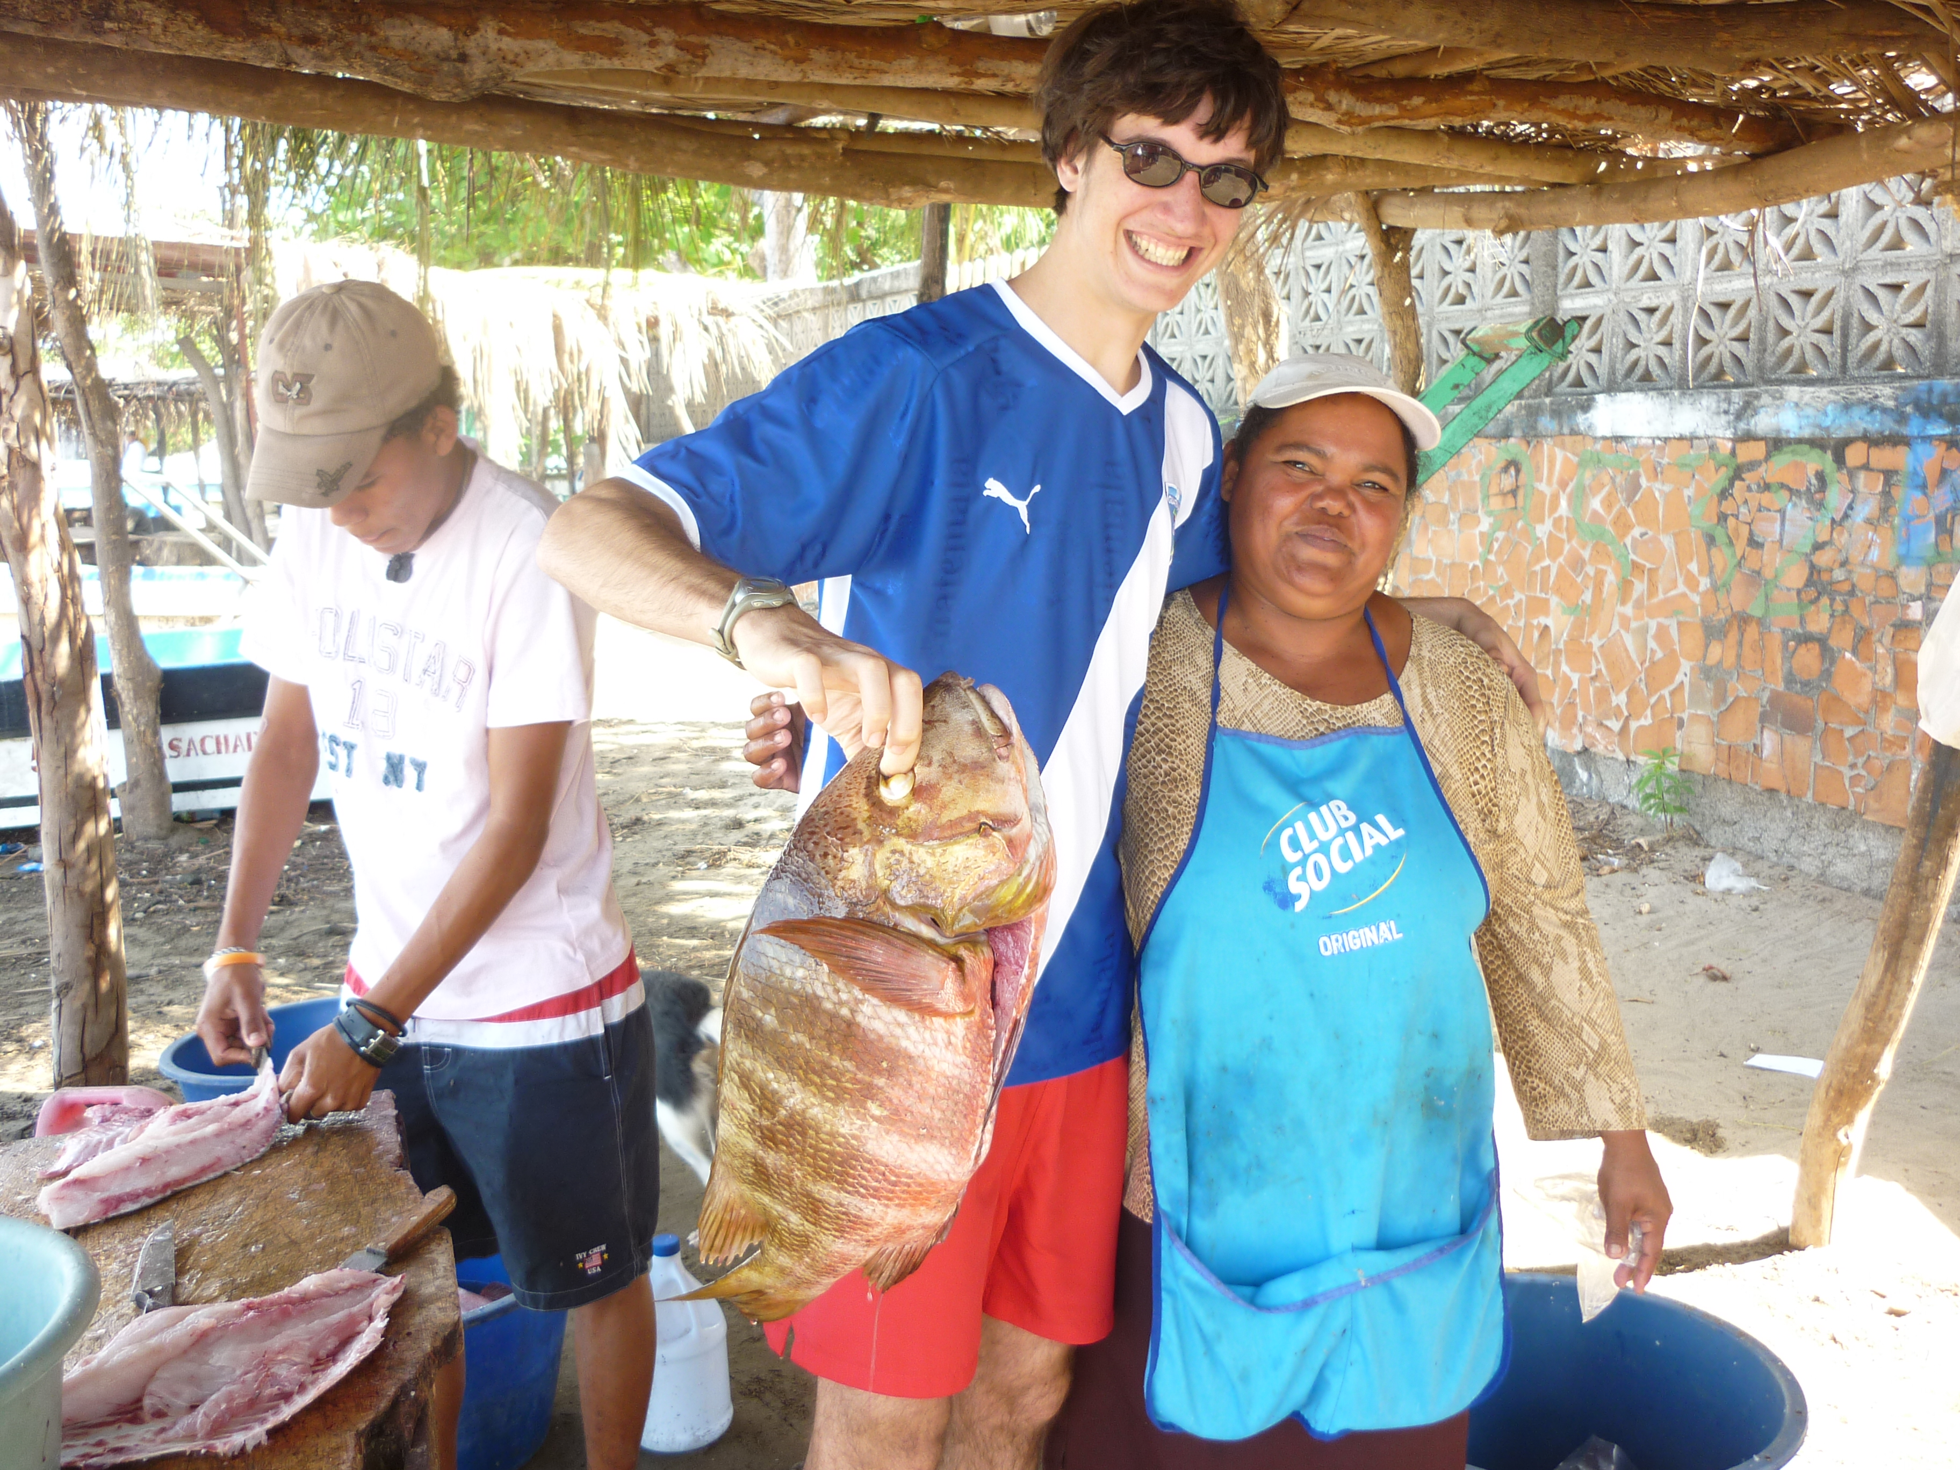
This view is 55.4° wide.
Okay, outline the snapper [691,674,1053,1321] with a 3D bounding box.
[{"bbox_3d":[-0.072,0.191,1.250,0.205,0.465,0.135,20,9,16],"label":"snapper"}]

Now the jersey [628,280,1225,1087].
[{"bbox_3d":[-0.028,-0.046,1.590,0.590,0.690,0.340,0,10,-28],"label":"jersey"}]

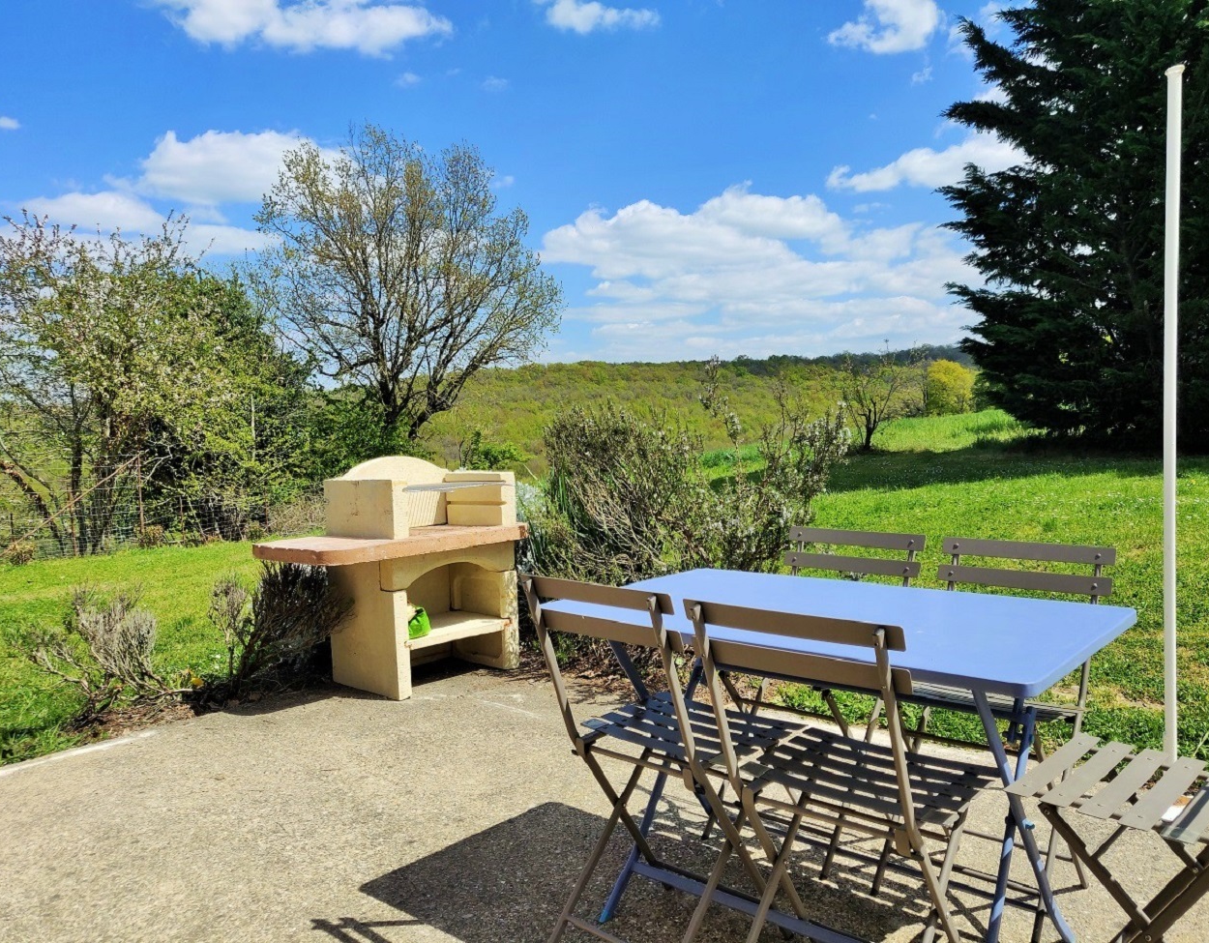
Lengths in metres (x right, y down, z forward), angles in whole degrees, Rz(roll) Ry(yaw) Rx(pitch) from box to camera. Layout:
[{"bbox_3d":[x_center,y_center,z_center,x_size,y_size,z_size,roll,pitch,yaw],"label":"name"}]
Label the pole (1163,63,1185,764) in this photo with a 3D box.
[{"bbox_3d":[1.646,-0.076,2.633,0.060,2.166,0.060,-1,2,0],"label":"pole"}]

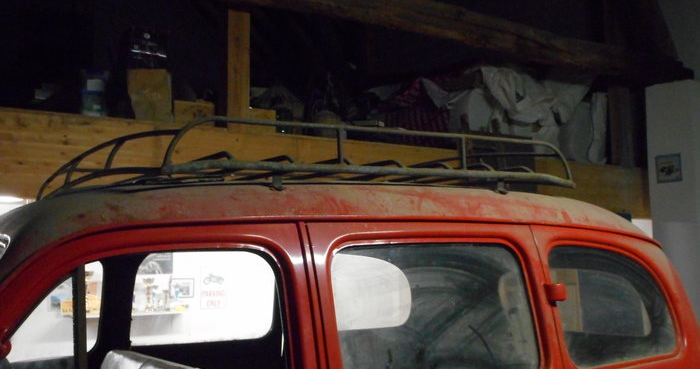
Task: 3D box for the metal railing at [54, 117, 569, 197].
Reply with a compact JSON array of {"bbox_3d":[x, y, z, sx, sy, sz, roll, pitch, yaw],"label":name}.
[{"bbox_3d":[-0.126,-0.026,2.839,1.706,0.203,1.014,1,-6,-38],"label":"metal railing"}]

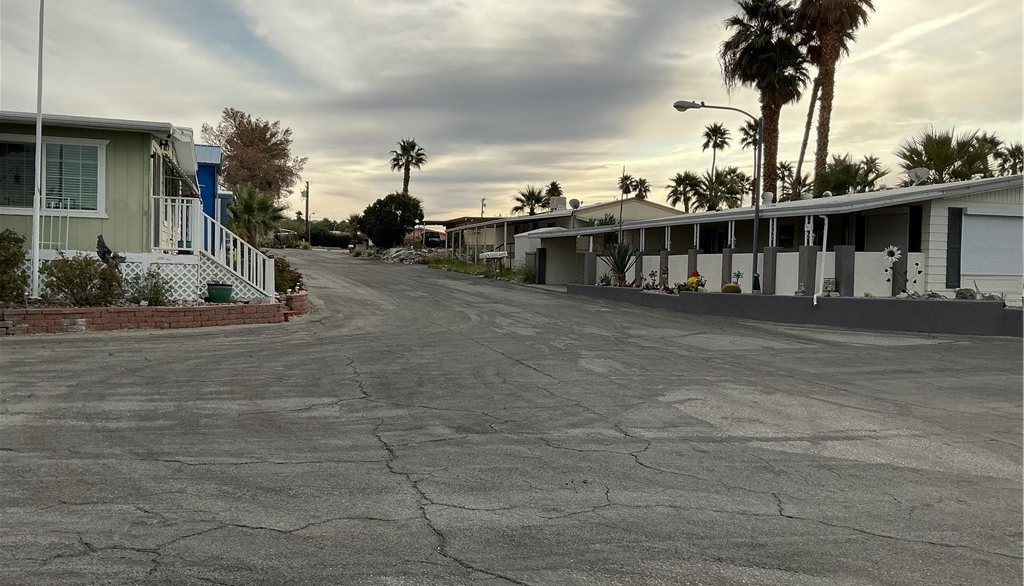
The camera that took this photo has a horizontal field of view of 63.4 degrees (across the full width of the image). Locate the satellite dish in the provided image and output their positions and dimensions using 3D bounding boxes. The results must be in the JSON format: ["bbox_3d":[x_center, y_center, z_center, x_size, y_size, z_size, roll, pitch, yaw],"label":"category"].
[{"bbox_3d":[11.315,-3.228,23.000,0.600,0.514,0.500,2,2,37],"label":"satellite dish"}]

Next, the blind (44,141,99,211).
[{"bbox_3d":[-7.658,-2.025,14.400,0.840,1.120,0.060,1,1,-19],"label":"blind"}]

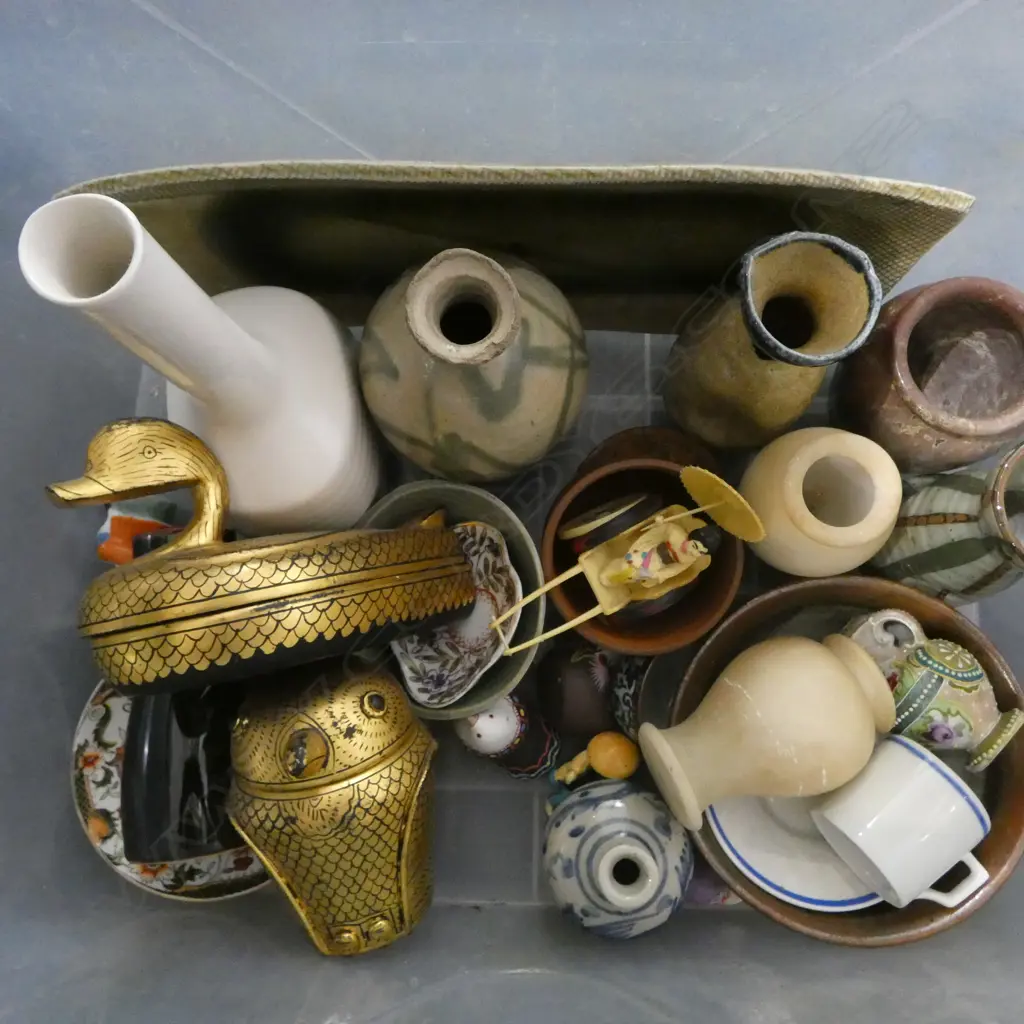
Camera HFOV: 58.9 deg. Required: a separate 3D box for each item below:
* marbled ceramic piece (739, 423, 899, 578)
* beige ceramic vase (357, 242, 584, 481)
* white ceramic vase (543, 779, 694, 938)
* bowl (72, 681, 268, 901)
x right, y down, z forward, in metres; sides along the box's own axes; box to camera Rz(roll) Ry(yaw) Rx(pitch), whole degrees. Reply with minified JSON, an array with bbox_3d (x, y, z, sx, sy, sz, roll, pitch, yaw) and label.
[{"bbox_3d":[0.195,-0.007,0.577,0.097,0.083,0.097,0,82,0],"label":"marbled ceramic piece"},{"bbox_3d":[-0.022,-0.087,0.516,0.135,0.163,0.135,0,82,1],"label":"beige ceramic vase"},{"bbox_3d":[0.064,0.208,0.547,0.090,0.080,0.090,0,82,0],"label":"white ceramic vase"},{"bbox_3d":[-0.180,0.148,0.536,0.153,0.022,0.153,0,82,1],"label":"bowl"}]

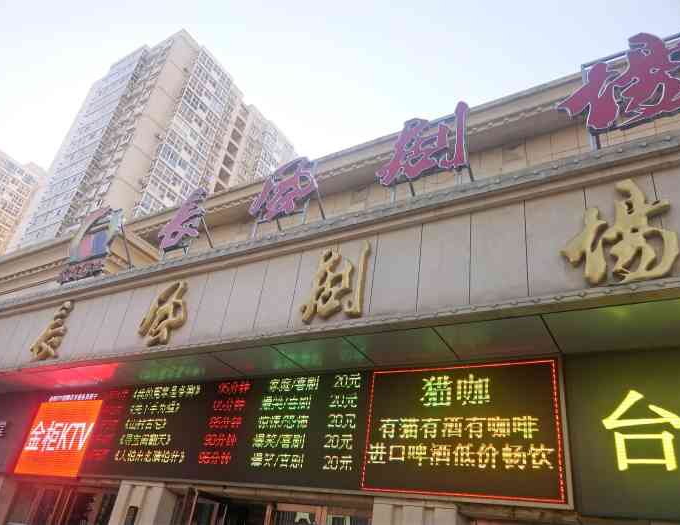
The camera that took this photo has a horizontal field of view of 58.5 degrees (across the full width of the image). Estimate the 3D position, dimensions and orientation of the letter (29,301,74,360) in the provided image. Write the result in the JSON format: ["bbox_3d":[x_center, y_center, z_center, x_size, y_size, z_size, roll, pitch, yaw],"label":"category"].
[{"bbox_3d":[-4.992,1.199,10.665,0.896,1.054,0.130,-11,-36,31],"label":"letter"}]

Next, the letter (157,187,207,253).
[{"bbox_3d":[-2.714,-0.747,10.668,1.063,1.157,0.130,-11,-36,31],"label":"letter"}]

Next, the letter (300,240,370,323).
[{"bbox_3d":[-0.022,0.259,7.551,0.906,1.028,0.130,-11,-36,31],"label":"letter"}]

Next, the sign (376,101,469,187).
[{"bbox_3d":[1.138,-1.578,8.328,1.349,1.157,0.130,-11,-36,31],"label":"sign"}]

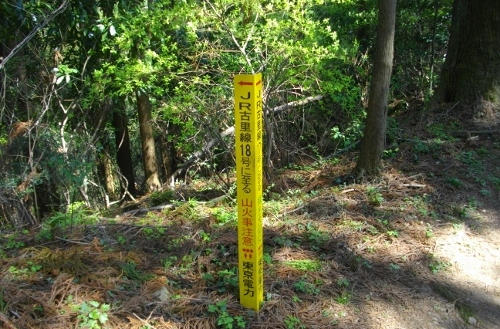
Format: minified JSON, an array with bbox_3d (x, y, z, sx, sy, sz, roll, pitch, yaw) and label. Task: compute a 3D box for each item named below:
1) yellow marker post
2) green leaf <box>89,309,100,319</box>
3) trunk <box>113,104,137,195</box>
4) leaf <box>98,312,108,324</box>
[{"bbox_3d":[0.004,0.144,1.954,0.082,1.041,0.082,6,20,20],"label":"yellow marker post"},{"bbox_3d":[-0.682,0.659,2.030,0.048,0.020,0.055,-1,19,0],"label":"green leaf"},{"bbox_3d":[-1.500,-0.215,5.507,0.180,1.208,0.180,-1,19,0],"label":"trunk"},{"bbox_3d":[-0.639,0.669,2.020,0.045,0.020,0.055,-1,19,0],"label":"leaf"}]

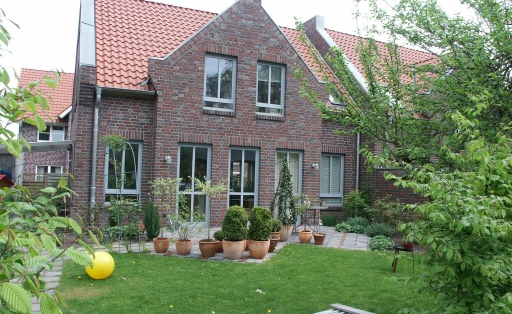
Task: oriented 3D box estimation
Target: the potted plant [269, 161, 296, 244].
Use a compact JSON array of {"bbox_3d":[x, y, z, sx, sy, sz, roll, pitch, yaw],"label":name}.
[{"bbox_3d":[0.672,1.008,9.727,0.600,1.900,0.580,2,-3,0],"label":"potted plant"}]

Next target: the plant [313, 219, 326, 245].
[{"bbox_3d":[1.435,1.685,9.319,0.310,0.554,0.300,2,-3,0],"label":"plant"}]

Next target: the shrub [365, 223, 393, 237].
[{"bbox_3d":[3.285,1.919,11.005,0.800,0.360,0.650,3,-3,-23],"label":"shrub"}]

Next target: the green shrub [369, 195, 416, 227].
[{"bbox_3d":[3.802,1.621,11.620,1.319,1.022,1.000,1,-2,18],"label":"green shrub"}]

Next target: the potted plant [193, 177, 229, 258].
[{"bbox_3d":[-0.866,1.106,7.715,0.727,1.450,0.660,2,-2,-6],"label":"potted plant"}]

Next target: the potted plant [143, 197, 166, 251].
[{"bbox_3d":[-1.959,1.296,7.992,0.463,1.026,0.450,2,-2,-14],"label":"potted plant"}]

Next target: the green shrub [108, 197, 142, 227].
[{"bbox_3d":[-3.250,1.433,10.383,0.850,0.800,0.650,3,-3,-23],"label":"green shrub"}]

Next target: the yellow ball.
[{"bbox_3d":[-2.178,1.515,5.789,0.399,0.399,0.399,3,-2,-21],"label":"yellow ball"}]

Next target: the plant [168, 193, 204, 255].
[{"bbox_3d":[-1.272,1.242,7.711,0.660,1.123,0.600,3,-3,-23],"label":"plant"}]

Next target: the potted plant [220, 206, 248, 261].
[{"bbox_3d":[-0.394,1.368,7.583,0.467,0.946,0.467,2,-2,-3],"label":"potted plant"}]

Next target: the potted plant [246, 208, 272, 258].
[{"bbox_3d":[0.065,1.399,7.683,0.455,0.921,0.455,2,-2,0],"label":"potted plant"}]

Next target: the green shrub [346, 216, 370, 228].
[{"bbox_3d":[3.006,1.934,12.126,0.720,0.420,0.600,3,-3,-23],"label":"green shrub"}]

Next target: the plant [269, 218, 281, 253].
[{"bbox_3d":[0.348,1.537,8.221,0.310,0.680,0.300,2,-3,0],"label":"plant"}]

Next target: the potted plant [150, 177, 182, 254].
[{"bbox_3d":[-1.676,1.095,7.889,0.580,1.409,0.550,3,-3,-23],"label":"potted plant"}]

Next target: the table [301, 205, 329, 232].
[{"bbox_3d":[1.516,1.685,11.114,0.819,0.711,0.720,1,-2,8],"label":"table"}]

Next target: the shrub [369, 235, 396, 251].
[{"bbox_3d":[2.707,1.839,8.898,0.537,0.302,0.500,1,-2,17],"label":"shrub"}]

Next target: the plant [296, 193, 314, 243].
[{"bbox_3d":[1.139,1.403,9.527,0.460,1.125,0.460,2,-2,7],"label":"plant"}]

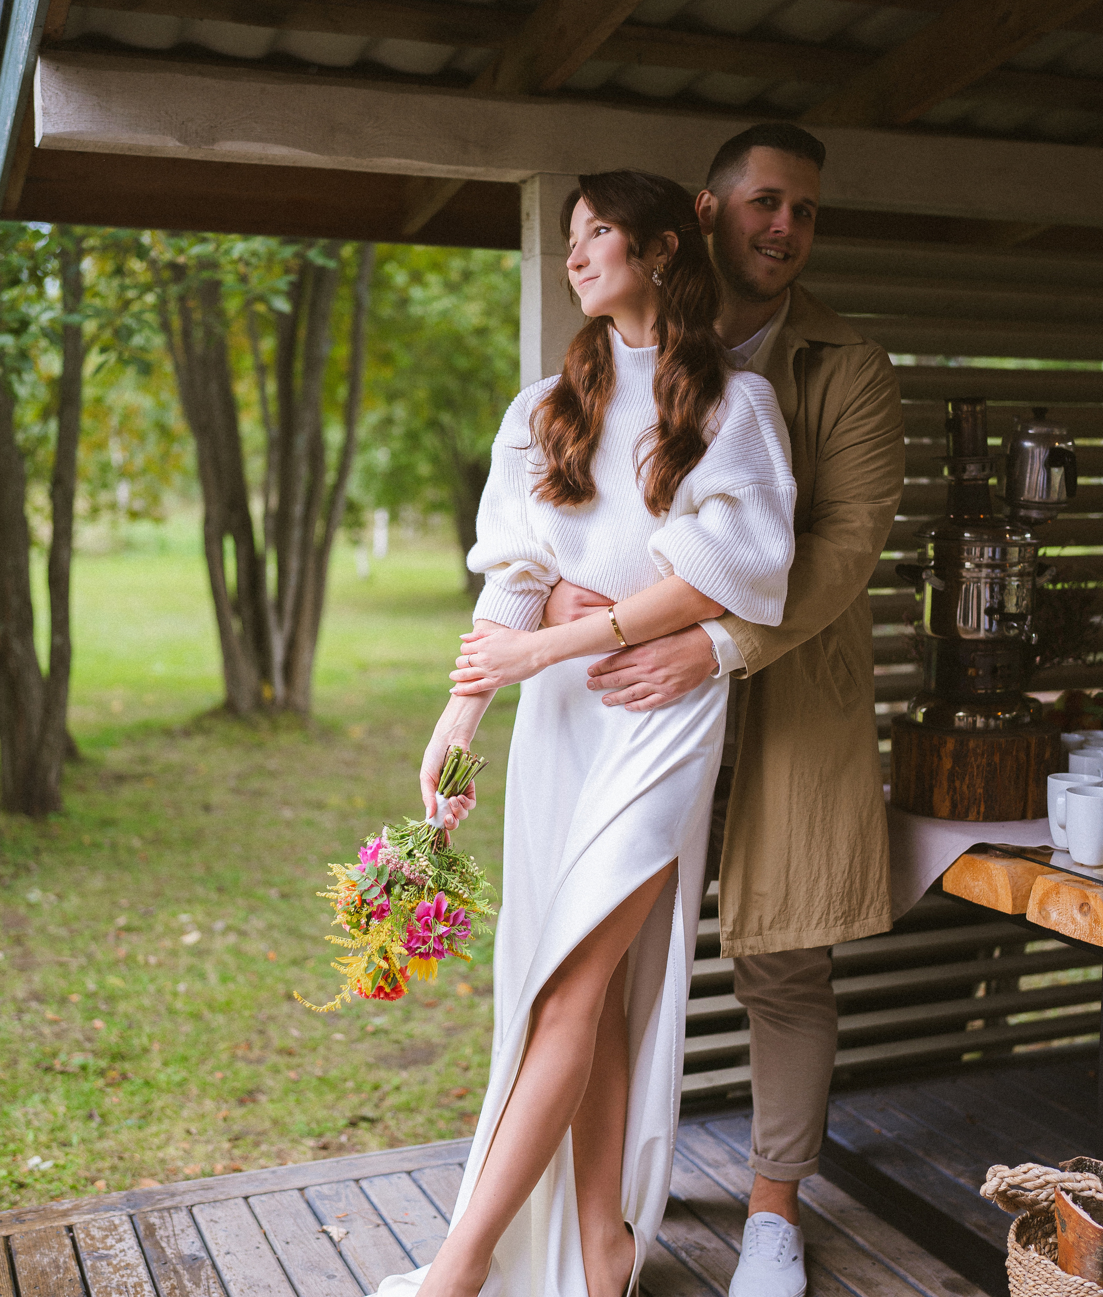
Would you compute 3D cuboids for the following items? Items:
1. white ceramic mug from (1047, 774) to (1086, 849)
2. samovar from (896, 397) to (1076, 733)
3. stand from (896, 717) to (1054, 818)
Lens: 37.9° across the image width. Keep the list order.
[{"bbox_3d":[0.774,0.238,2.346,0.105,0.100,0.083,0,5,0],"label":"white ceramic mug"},{"bbox_3d":[0.725,-0.142,2.642,0.300,0.540,0.280,-2,5,-18],"label":"samovar"},{"bbox_3d":[0.707,0.194,2.666,0.277,0.134,0.277,0,5,0],"label":"stand"}]

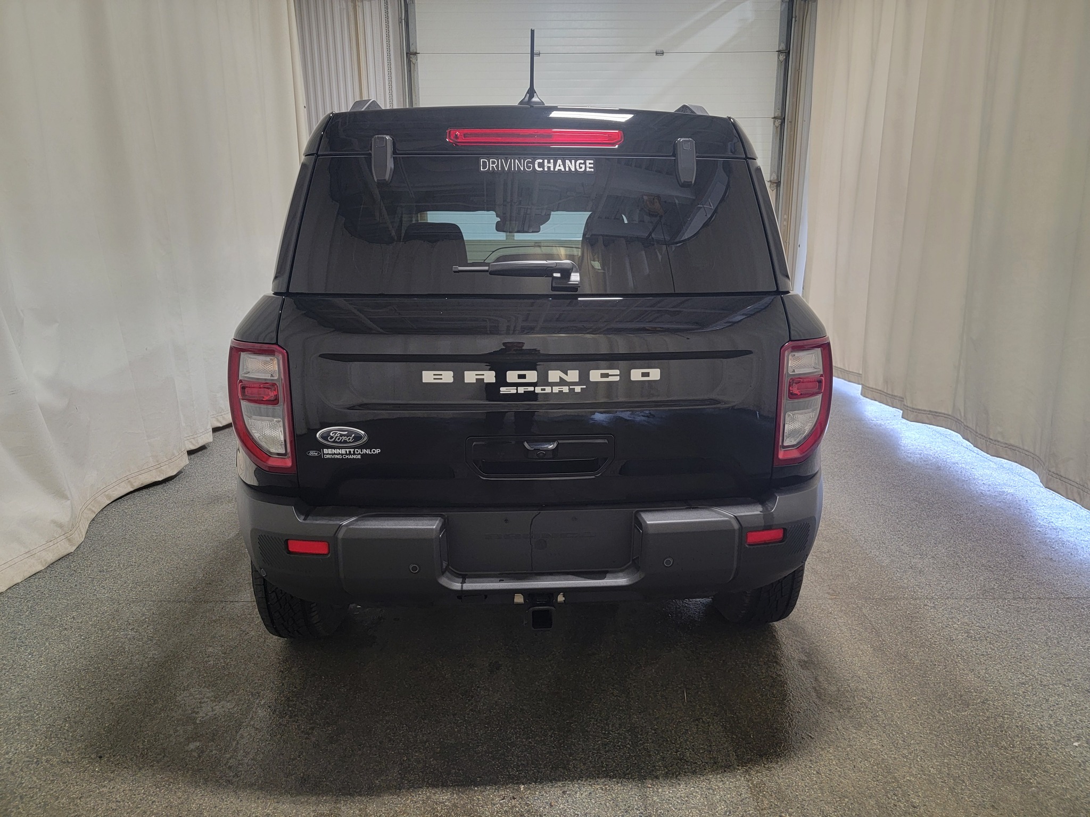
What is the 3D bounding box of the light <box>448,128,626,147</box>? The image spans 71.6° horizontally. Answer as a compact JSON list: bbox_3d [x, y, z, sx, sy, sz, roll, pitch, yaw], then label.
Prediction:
[{"bbox_3d":[-0.025,-0.691,1.927,0.460,0.052,0.045,-1,5,-3],"label":"light"}]

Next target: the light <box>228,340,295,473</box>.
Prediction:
[{"bbox_3d":[-0.748,-0.011,1.952,0.200,0.345,0.165,-1,15,-3],"label":"light"}]

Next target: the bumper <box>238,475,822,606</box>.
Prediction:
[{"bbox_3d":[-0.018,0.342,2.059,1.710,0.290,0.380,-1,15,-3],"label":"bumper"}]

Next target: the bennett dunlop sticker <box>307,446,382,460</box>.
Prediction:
[{"bbox_3d":[-0.504,0.112,1.895,0.193,0.037,0.006,-1,12,-3],"label":"bennett dunlop sticker"}]

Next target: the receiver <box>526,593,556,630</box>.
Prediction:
[{"bbox_3d":[-0.012,0.529,2.046,0.079,0.100,0.120,-1,15,-3],"label":"receiver"}]

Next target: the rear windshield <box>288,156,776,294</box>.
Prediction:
[{"bbox_3d":[-0.019,-0.462,1.904,1.240,0.350,0.090,-1,-2,-3],"label":"rear windshield"}]

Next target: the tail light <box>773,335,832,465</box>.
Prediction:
[{"bbox_3d":[0.710,-0.029,2.041,0.200,0.345,0.165,-1,15,-3],"label":"tail light"}]

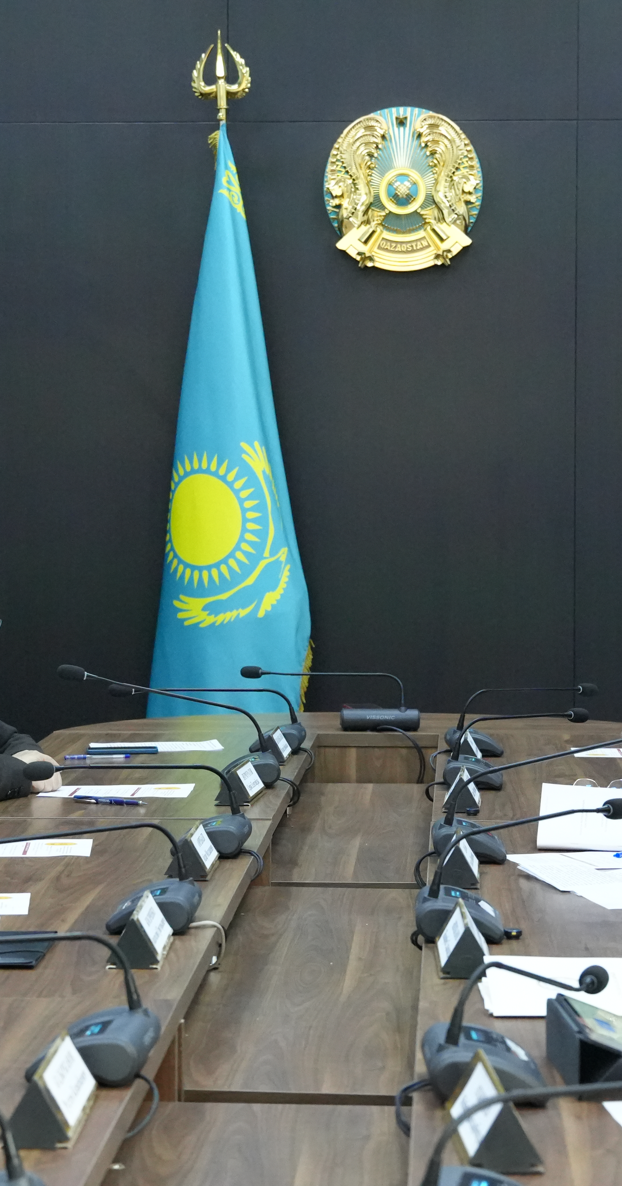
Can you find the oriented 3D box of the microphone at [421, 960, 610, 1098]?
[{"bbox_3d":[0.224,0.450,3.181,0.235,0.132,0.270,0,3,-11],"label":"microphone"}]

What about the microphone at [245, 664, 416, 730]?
[{"bbox_3d":[0.046,0.255,7.248,0.443,0.155,0.125,0,3,3],"label":"microphone"}]

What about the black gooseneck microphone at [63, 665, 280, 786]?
[{"bbox_3d":[-0.284,0.269,6.060,0.445,0.240,0.190,0,2,2],"label":"black gooseneck microphone"}]

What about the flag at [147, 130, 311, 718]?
[{"bbox_3d":[-0.233,-0.276,8.518,0.490,2.099,0.300,0,3,3],"label":"flag"}]

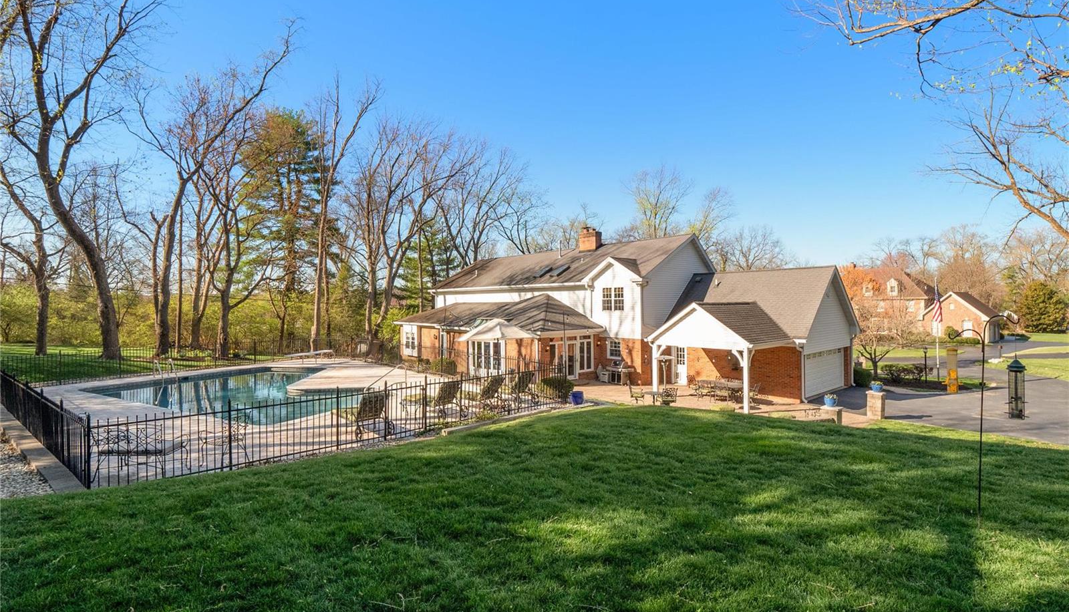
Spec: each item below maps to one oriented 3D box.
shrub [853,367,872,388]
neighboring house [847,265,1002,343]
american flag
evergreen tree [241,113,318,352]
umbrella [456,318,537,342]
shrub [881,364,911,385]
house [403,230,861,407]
[{"bbox_3d":[18.050,3.880,26.200,1.200,1.170,1.200,0,0,41],"label":"shrub"},{"bbox_3d":[51.000,-0.900,65.000,13.500,10.000,18.500,0,0,-40],"label":"neighboring house"},{"bbox_3d":[23.400,-0.100,27.600,0.520,2.250,0.300,0,0,41],"label":"american flag"},{"bbox_3d":[-25.600,-8.000,48.000,8.000,24.000,8.000,0,0,-28],"label":"evergreen tree"},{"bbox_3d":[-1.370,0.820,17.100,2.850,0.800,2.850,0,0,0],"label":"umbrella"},{"bbox_3d":[21.100,3.750,27.700,1.600,1.120,1.500,0,0,41],"label":"shrub"},{"bbox_3d":[2.070,-0.627,32.546,13.835,9.812,30.940,0,0,-41],"label":"house"}]

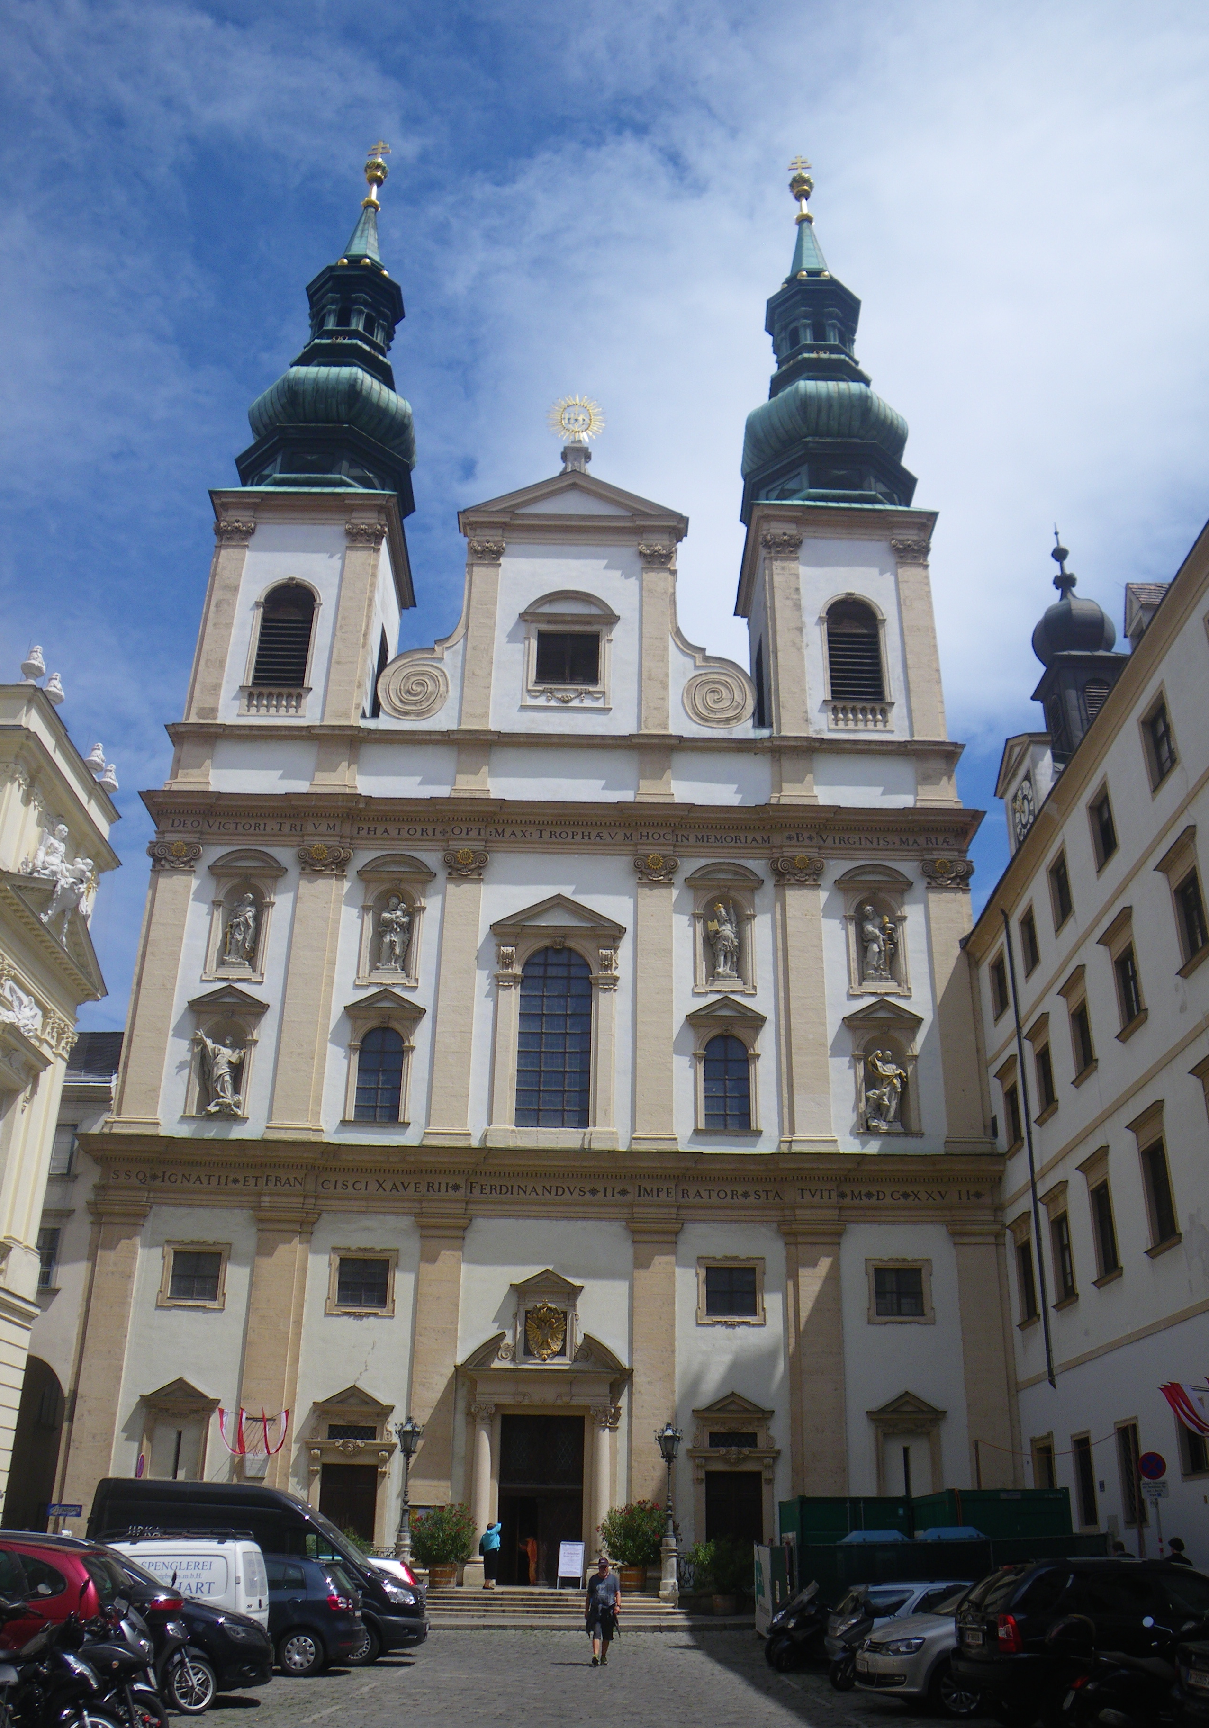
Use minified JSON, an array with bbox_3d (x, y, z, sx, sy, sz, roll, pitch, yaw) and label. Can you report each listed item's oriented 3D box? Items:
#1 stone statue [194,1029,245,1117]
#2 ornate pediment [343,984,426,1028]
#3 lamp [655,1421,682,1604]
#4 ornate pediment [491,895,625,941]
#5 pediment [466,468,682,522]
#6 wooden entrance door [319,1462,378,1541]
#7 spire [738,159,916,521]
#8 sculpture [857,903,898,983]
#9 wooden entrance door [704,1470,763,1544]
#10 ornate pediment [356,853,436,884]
[{"bbox_3d":[-11.999,6.547,43.593,1.600,2.850,0.950,1,-26,0],"label":"stone statue"},{"bbox_3d":[-7.449,4.860,47.457,2.751,1.345,0.450,1,-26,0],"label":"ornate pediment"},{"bbox_3d":[1.732,17.381,37.521,0.740,4.489,0.740,1,-24,-1],"label":"lamp"},{"bbox_3d":[-1.610,1.950,48.936,4.670,1.624,0.600,1,-26,0],"label":"ornate pediment"},{"bbox_3d":[-1.131,-13.669,53.247,8.367,2.620,0.900,1,-24,-1],"label":"pediment"},{"bbox_3d":[-7.316,18.596,39.511,1.585,3.002,0.200,1,-24,-1],"label":"wooden entrance door"},{"bbox_3d":[10.003,-24.820,66.732,7.566,26.430,7.566,1,-26,0],"label":"spire"},{"bbox_3d":[9.532,2.776,49.134,1.392,3.042,0.800,1,-26,0],"label":"sculpture"},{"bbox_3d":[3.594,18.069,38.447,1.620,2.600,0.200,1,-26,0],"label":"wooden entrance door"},{"bbox_3d":[-7.146,0.178,48.444,2.601,0.879,0.600,1,-26,-1],"label":"ornate pediment"}]

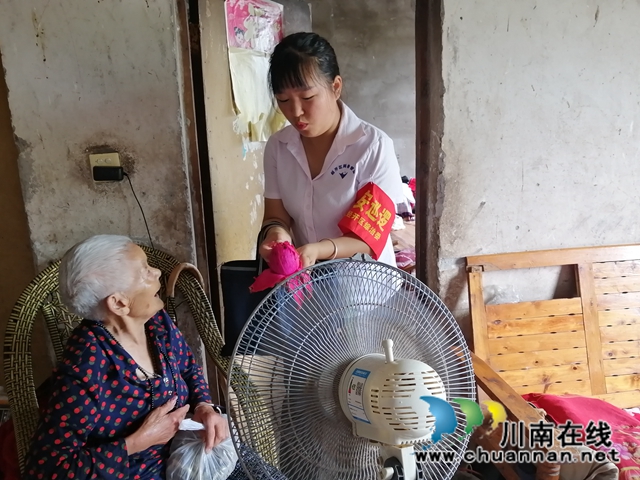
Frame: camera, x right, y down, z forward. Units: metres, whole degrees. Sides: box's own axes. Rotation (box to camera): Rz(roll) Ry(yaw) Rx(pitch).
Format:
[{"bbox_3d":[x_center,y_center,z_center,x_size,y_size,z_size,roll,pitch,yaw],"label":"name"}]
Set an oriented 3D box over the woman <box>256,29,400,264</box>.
[{"bbox_3d":[0.024,0.198,1.475,0.450,1.530,0.390,3,12,25],"label":"woman"}]

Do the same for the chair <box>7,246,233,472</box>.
[{"bbox_3d":[-0.407,0.536,1.303,0.610,0.970,0.620,-11,14,-39],"label":"chair"}]

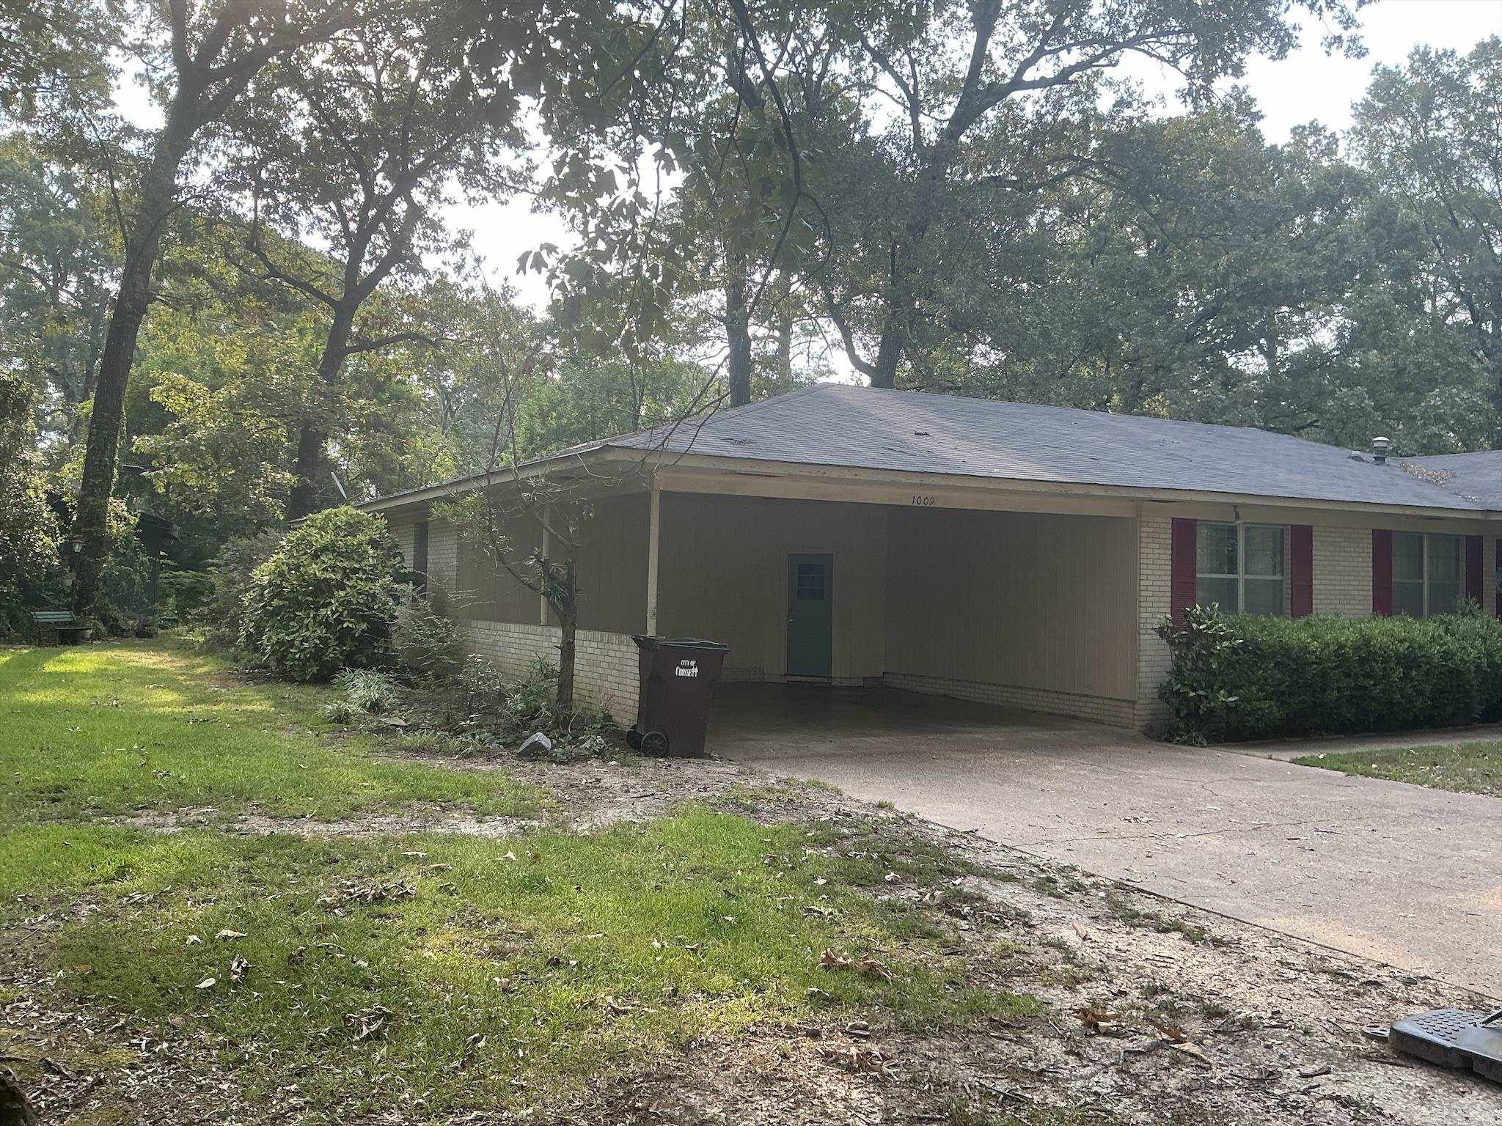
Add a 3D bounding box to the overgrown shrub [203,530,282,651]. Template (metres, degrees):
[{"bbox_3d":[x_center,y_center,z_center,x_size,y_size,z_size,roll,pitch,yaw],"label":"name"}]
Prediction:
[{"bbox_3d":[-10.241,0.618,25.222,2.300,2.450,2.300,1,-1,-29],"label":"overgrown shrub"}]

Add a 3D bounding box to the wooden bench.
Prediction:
[{"bbox_3d":[-15.301,1.465,27.007,0.580,0.790,1.220,1,-1,12],"label":"wooden bench"}]

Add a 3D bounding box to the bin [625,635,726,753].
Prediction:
[{"bbox_3d":[-0.704,1.289,11.910,0.830,1.110,0.680,1,-1,-18],"label":"bin"}]

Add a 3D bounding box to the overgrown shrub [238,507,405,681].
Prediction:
[{"bbox_3d":[-6.617,0.459,18.823,2.500,2.650,2.400,1,-1,-29],"label":"overgrown shrub"}]

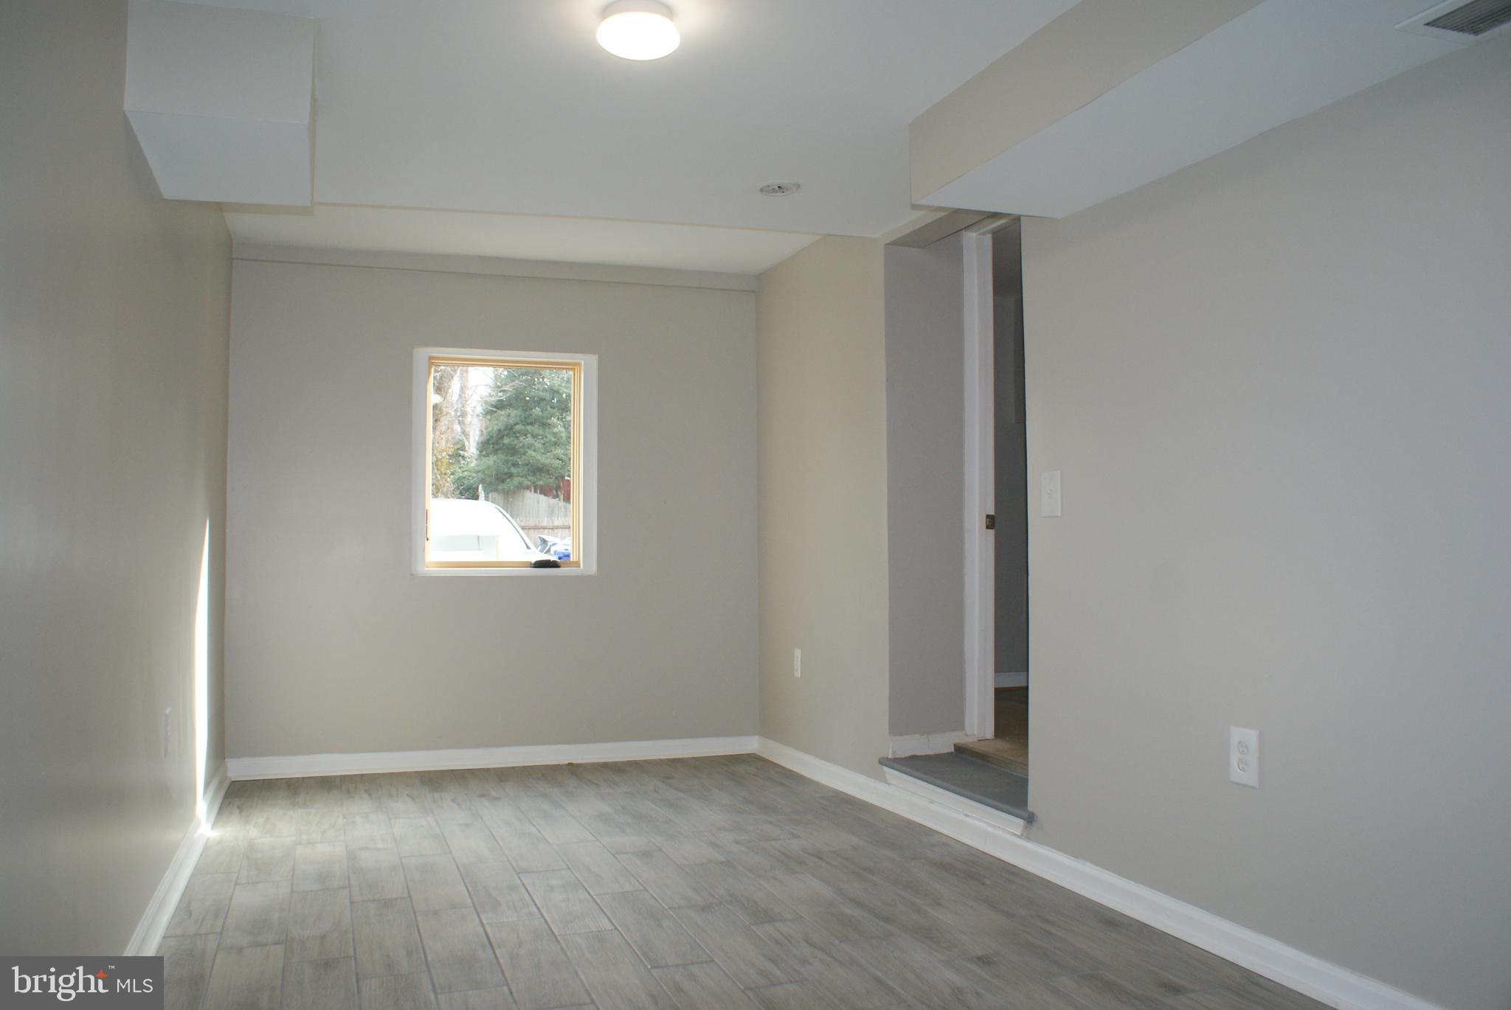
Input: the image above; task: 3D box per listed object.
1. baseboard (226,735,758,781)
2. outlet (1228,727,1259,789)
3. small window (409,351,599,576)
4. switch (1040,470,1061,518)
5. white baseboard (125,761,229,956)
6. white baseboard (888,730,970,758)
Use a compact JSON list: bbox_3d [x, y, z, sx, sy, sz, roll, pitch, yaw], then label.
[{"bbox_3d":[-1.089,1.114,5.026,2.290,0.087,0.022,1,-3,-15],"label":"baseboard"},{"bbox_3d":[1.112,0.576,2.585,0.010,0.125,0.082,1,-3,-21],"label":"outlet"},{"bbox_3d":[-1.123,-0.188,5.116,0.810,1.010,0.090,1,-3,-15],"label":"small window"},{"bbox_3d":[0.854,-0.031,3.287,0.010,0.128,0.083,1,-3,-21],"label":"switch"},{"bbox_3d":[-1.742,1.050,3.510,0.024,0.088,2.553,1,-3,-21],"label":"white baseboard"},{"bbox_3d":[0.645,0.885,4.187,0.337,0.080,0.020,1,-3,-21],"label":"white baseboard"}]

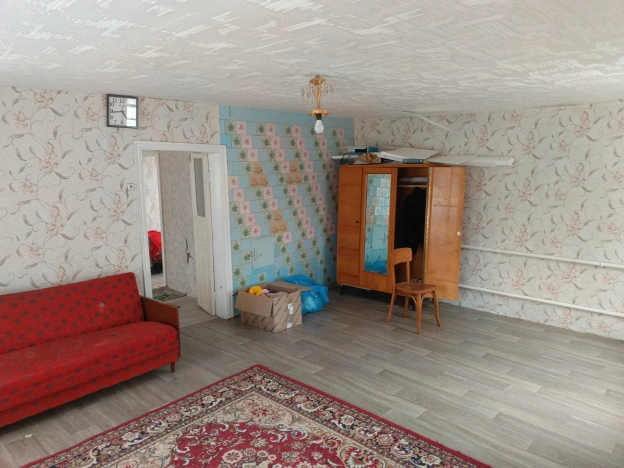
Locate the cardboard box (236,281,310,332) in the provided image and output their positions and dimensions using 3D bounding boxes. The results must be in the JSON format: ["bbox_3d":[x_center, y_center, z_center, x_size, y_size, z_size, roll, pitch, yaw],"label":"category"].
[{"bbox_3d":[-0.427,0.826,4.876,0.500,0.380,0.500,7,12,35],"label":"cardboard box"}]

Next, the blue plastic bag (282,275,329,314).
[{"bbox_3d":[-0.099,0.732,5.409,0.540,0.380,0.460,-10,14,-43],"label":"blue plastic bag"}]

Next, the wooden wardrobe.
[{"bbox_3d":[1.112,0.012,5.593,1.460,1.730,0.560,7,13,37],"label":"wooden wardrobe"}]

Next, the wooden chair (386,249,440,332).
[{"bbox_3d":[1.131,0.614,4.769,0.410,0.830,0.460,-9,14,-42],"label":"wooden chair"}]

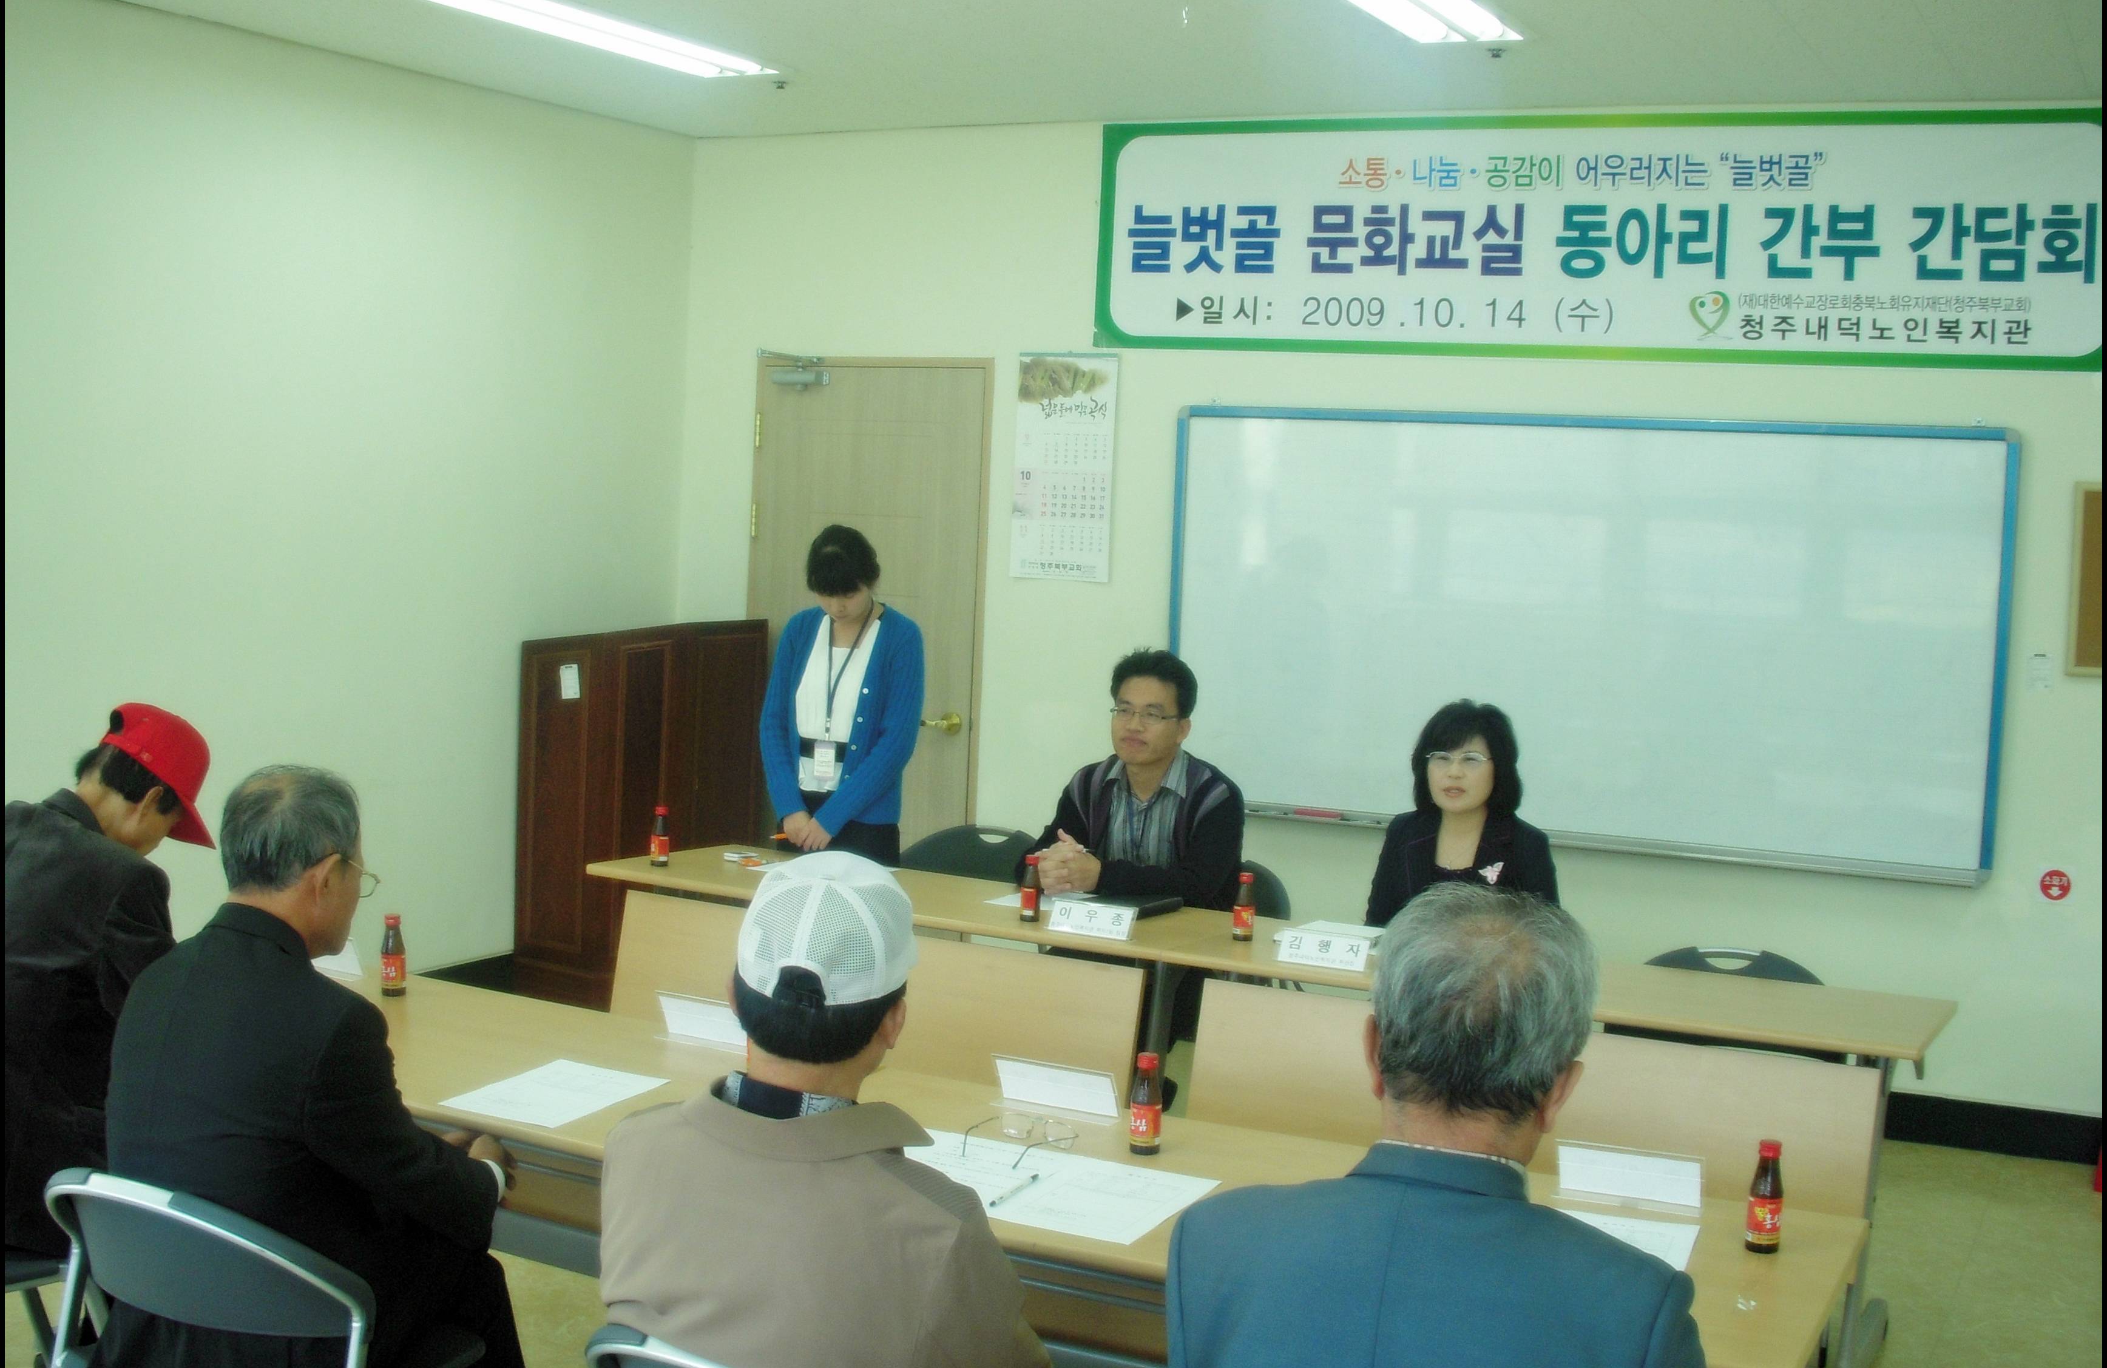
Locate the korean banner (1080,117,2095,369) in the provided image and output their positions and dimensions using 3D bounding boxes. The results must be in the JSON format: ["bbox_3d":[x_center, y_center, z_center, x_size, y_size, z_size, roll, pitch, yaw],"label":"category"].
[{"bbox_3d":[1.458,-1.250,6.463,2.950,0.676,0.012,5,6,26],"label":"korean banner"}]

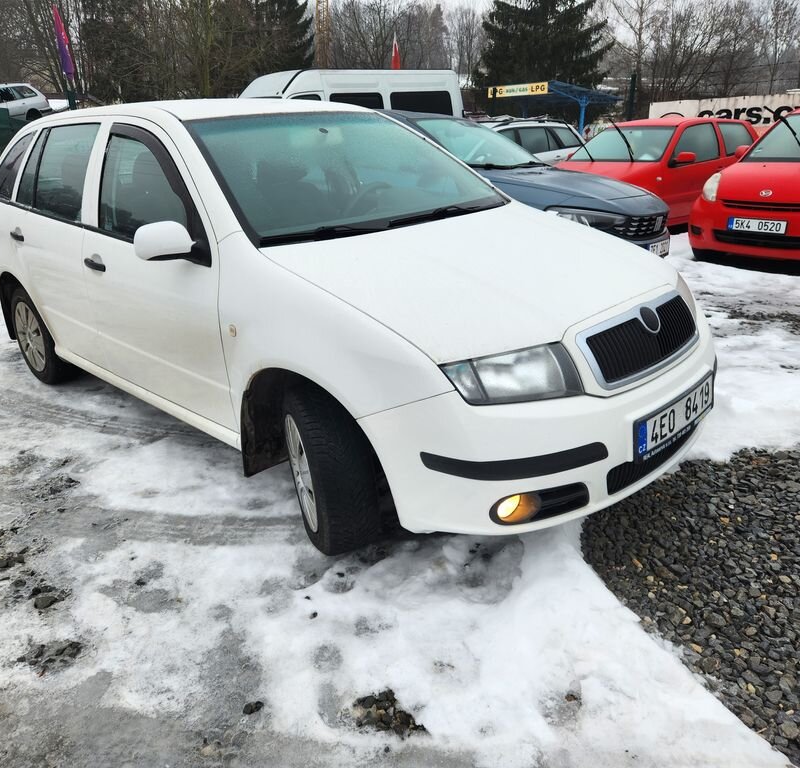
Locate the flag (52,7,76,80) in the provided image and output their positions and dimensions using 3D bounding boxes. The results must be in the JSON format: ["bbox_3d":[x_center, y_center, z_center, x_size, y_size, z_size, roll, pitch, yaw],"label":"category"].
[{"bbox_3d":[-8.545,-8.697,17.278,0.100,1.689,0.800,-5,20,-10],"label":"flag"}]

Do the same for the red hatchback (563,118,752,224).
[{"bbox_3d":[3.249,-2.771,9.073,3.710,1.430,1.670,-17,26,-33],"label":"red hatchback"}]

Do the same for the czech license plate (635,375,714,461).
[{"bbox_3d":[0.839,0.087,2.026,0.030,0.120,0.525,17,28,41],"label":"czech license plate"}]

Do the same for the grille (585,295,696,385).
[{"bbox_3d":[0.750,-0.134,2.027,0.105,0.140,0.575,17,28,41],"label":"grille"}]

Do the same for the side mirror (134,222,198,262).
[{"bbox_3d":[-0.756,-0.462,2.177,0.115,0.120,0.180,17,28,41],"label":"side mirror"}]

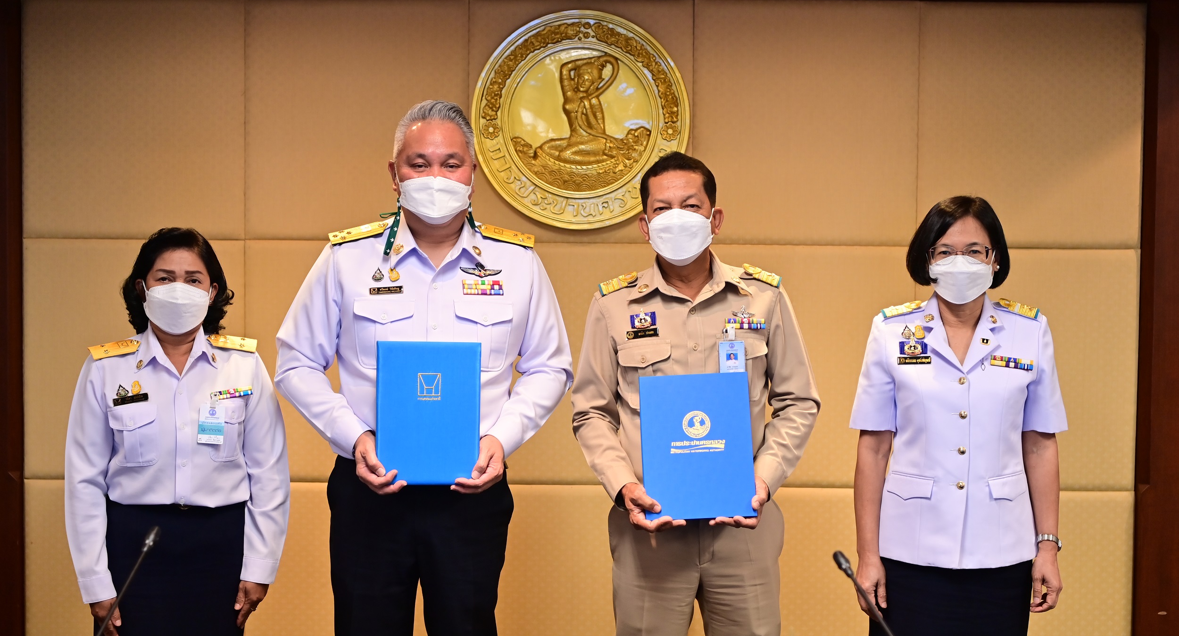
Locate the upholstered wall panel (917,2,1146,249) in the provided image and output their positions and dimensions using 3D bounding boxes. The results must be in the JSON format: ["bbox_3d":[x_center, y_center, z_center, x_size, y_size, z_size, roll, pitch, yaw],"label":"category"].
[{"bbox_3d":[1.149,-0.501,4.280,0.586,0.637,0.050,1,3,1],"label":"upholstered wall panel"}]

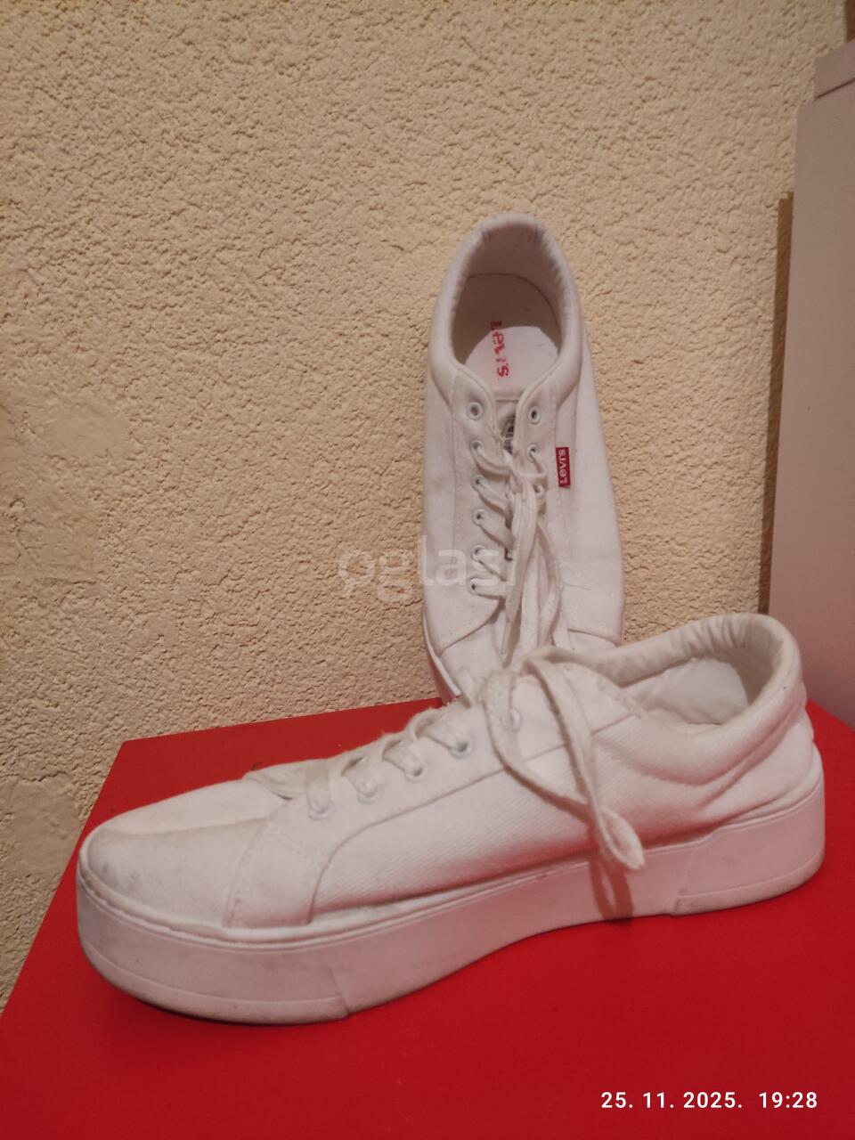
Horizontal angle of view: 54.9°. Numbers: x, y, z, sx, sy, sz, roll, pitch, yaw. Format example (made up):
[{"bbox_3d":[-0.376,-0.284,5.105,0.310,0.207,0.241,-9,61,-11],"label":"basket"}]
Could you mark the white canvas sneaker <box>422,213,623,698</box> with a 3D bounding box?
[{"bbox_3d":[0.046,-0.049,0.440,0.103,0.281,0.096,-3,-17,5],"label":"white canvas sneaker"}]

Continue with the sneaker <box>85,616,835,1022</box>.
[{"bbox_3d":[0.020,0.076,0.311,0.281,0.096,0.103,-6,12,-13],"label":"sneaker"}]

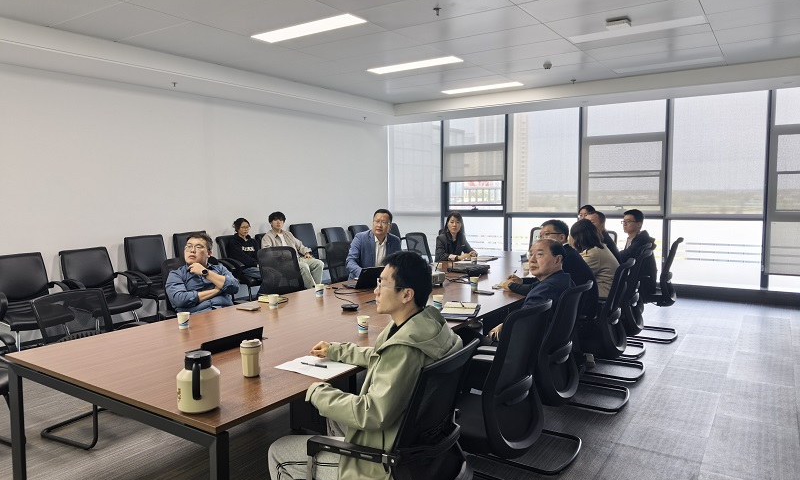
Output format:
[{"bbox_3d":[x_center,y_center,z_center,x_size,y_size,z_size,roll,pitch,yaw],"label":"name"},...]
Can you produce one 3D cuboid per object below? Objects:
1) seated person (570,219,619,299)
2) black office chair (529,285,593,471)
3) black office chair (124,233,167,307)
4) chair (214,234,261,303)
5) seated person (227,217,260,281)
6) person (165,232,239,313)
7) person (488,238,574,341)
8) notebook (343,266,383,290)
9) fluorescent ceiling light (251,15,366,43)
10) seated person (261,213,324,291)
[{"bbox_3d":[1.626,0.464,4.804,0.720,1.260,0.480,2,6,31],"label":"seated person"},{"bbox_3d":[0.781,0.754,3.352,0.600,1.010,0.580,2,6,31],"label":"black office chair"},{"bbox_3d":[-2.696,0.514,6.284,0.640,1.060,0.600,3,6,34],"label":"black office chair"},{"bbox_3d":[-1.986,0.438,7.322,0.640,1.020,0.600,3,6,34],"label":"chair"},{"bbox_3d":[-1.847,0.334,7.108,0.780,1.200,0.500,3,6,36],"label":"seated person"},{"bbox_3d":[-1.424,0.579,4.263,0.620,1.250,0.800,-5,7,-43],"label":"person"},{"bbox_3d":[0.680,0.611,3.278,0.720,1.240,0.540,1,5,22],"label":"person"},{"bbox_3d":[-0.261,0.288,4.572,0.320,0.180,0.280,-4,6,-33],"label":"notebook"},{"bbox_3d":[-0.827,-1.882,4.938,1.180,0.060,0.270,3,6,34],"label":"fluorescent ceiling light"},{"bbox_3d":[-1.481,0.261,7.749,0.850,1.290,0.600,3,6,34],"label":"seated person"}]

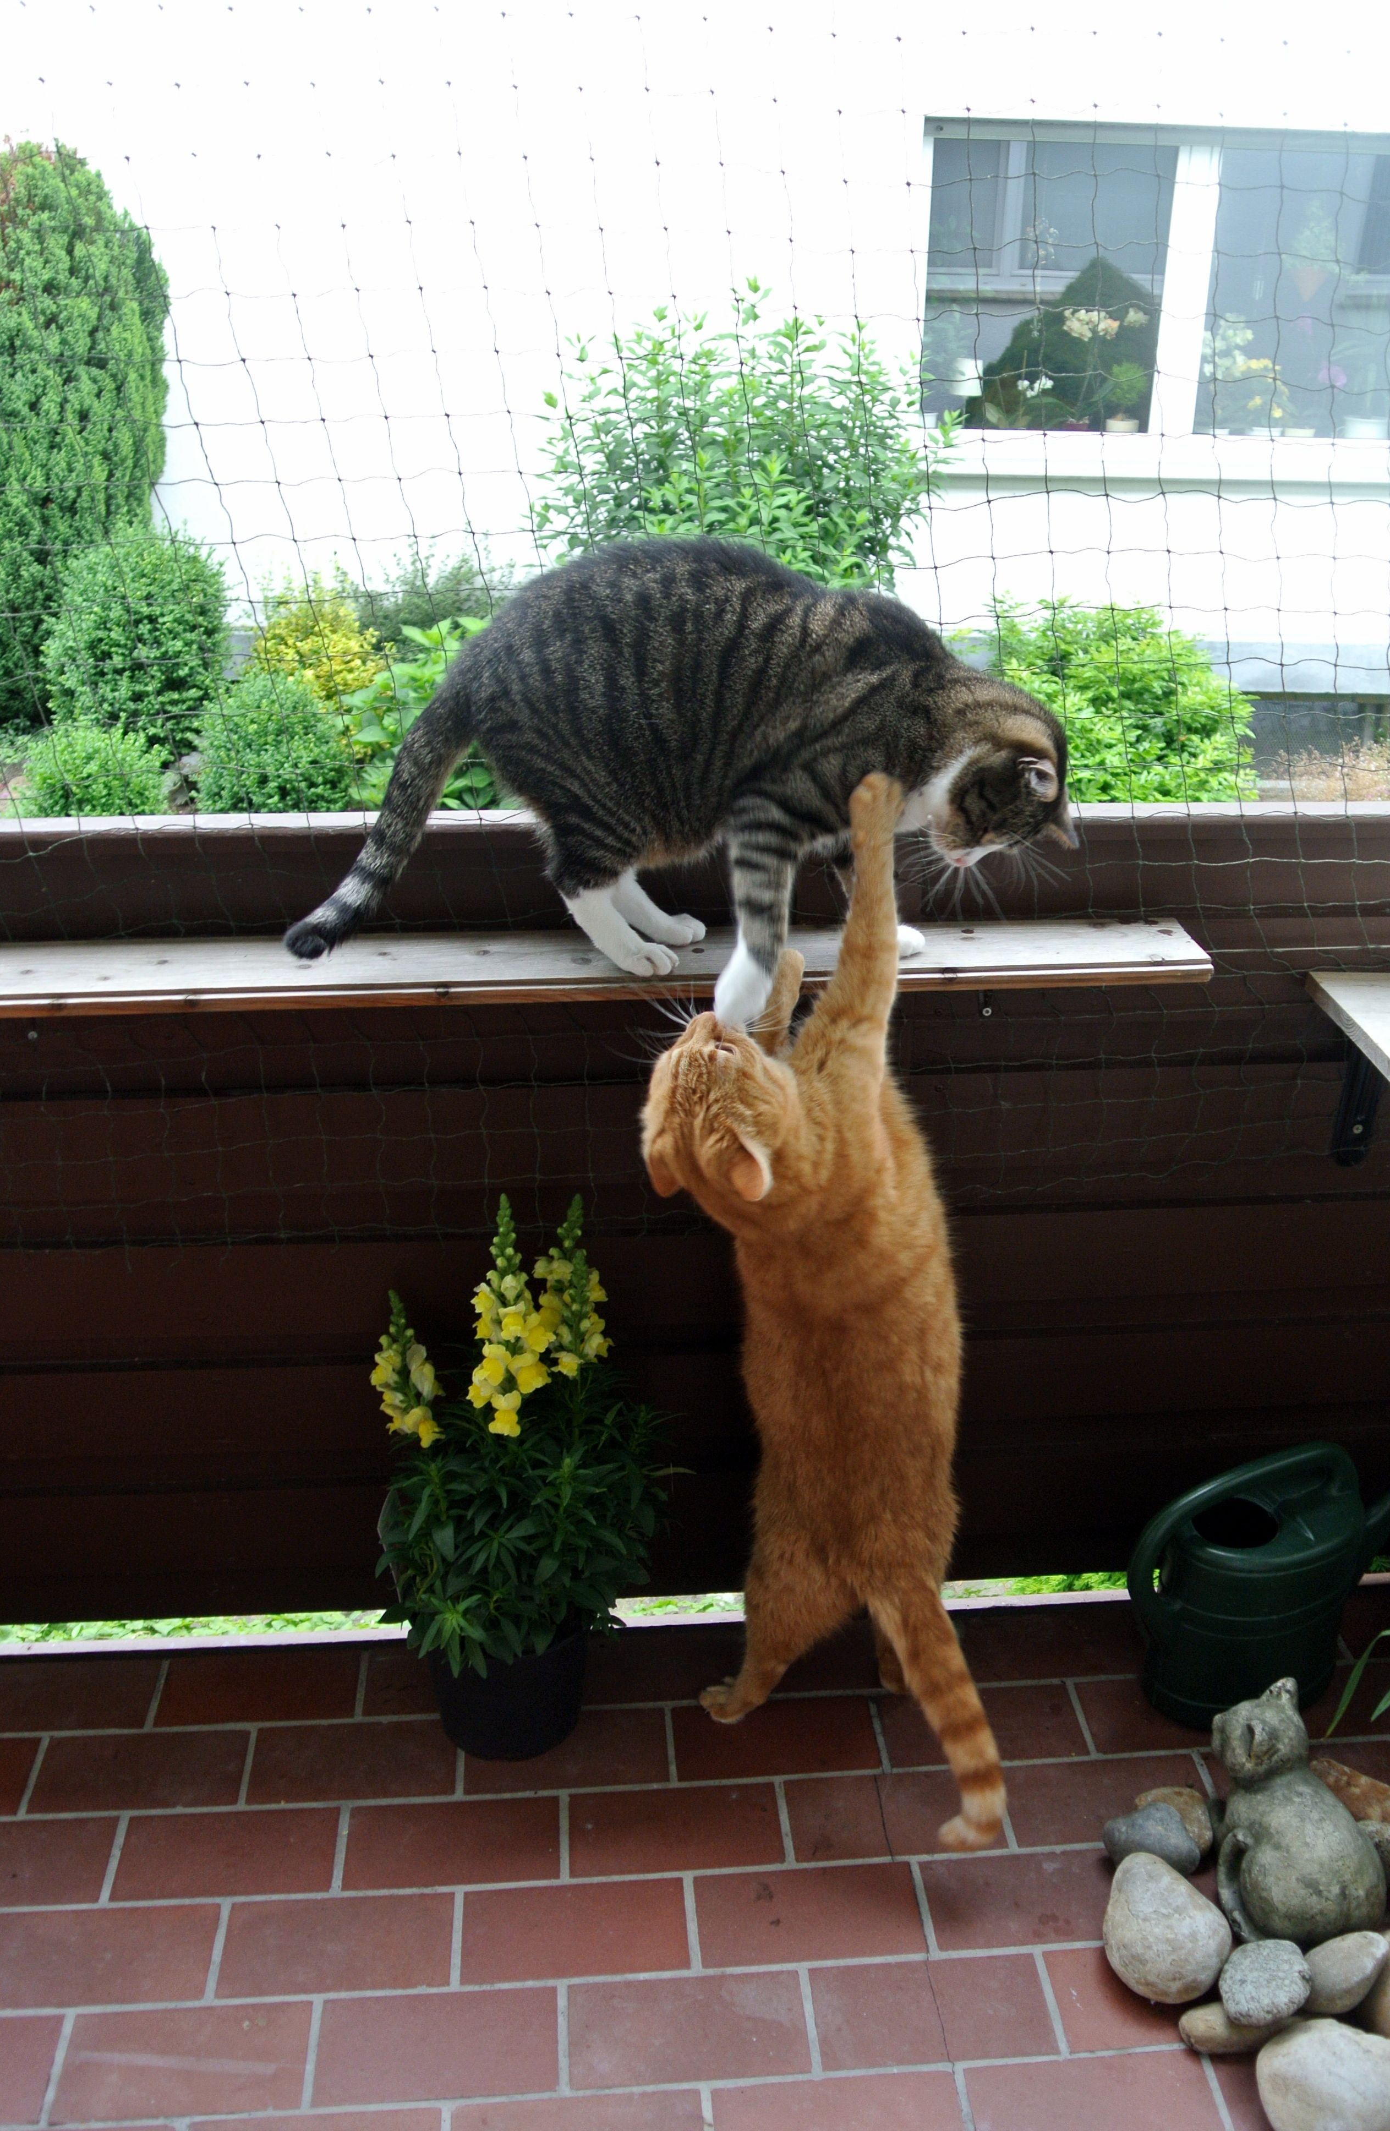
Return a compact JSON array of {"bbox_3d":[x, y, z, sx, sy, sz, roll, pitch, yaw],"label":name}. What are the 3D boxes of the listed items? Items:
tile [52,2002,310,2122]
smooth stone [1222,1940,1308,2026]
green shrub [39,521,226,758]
[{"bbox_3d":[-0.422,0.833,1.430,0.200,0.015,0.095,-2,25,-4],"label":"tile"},{"bbox_3d":[0.495,0.797,1.494,0.082,0.065,0.070,-2,25,-4],"label":"smooth stone"},{"bbox_3d":[-2.185,-1.613,6.716,0.740,0.920,0.720,-2,26,-4],"label":"green shrub"}]

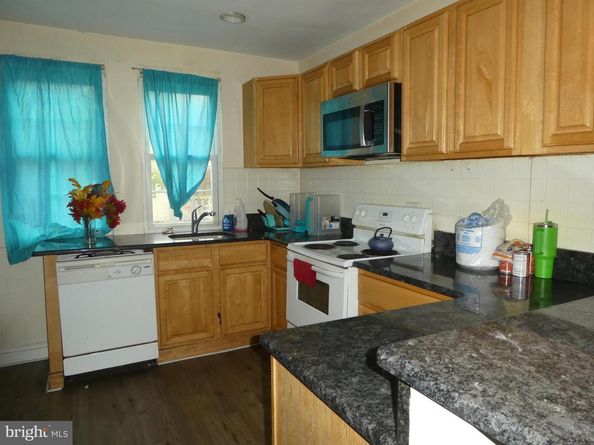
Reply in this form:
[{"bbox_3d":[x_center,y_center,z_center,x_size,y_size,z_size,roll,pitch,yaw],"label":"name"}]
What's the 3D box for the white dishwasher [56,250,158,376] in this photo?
[{"bbox_3d":[-1.425,0.607,3.113,0.604,0.850,0.620,-3,7,-27],"label":"white dishwasher"}]

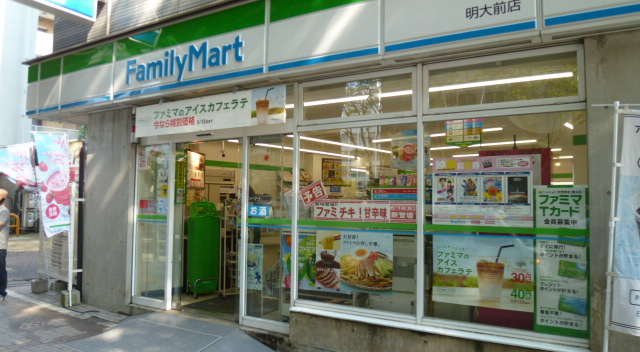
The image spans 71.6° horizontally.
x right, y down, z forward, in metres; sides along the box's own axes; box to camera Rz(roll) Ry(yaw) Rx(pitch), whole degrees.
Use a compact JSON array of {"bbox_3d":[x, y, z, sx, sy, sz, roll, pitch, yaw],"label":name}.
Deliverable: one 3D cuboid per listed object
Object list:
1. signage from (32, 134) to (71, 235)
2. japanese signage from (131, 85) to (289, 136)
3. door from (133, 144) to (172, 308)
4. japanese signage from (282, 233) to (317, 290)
[{"bbox_3d":[-3.731,0.132,6.166,0.090,1.410,0.430,-2,-4,40],"label":"signage"},{"bbox_3d":[-1.402,-0.740,5.328,2.405,0.403,0.040,-1,-4,30],"label":"japanese signage"},{"bbox_3d":[-2.190,0.629,5.797,0.658,2.112,0.060,-1,-4,30],"label":"door"},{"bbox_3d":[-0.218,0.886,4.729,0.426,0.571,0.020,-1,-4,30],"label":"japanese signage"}]

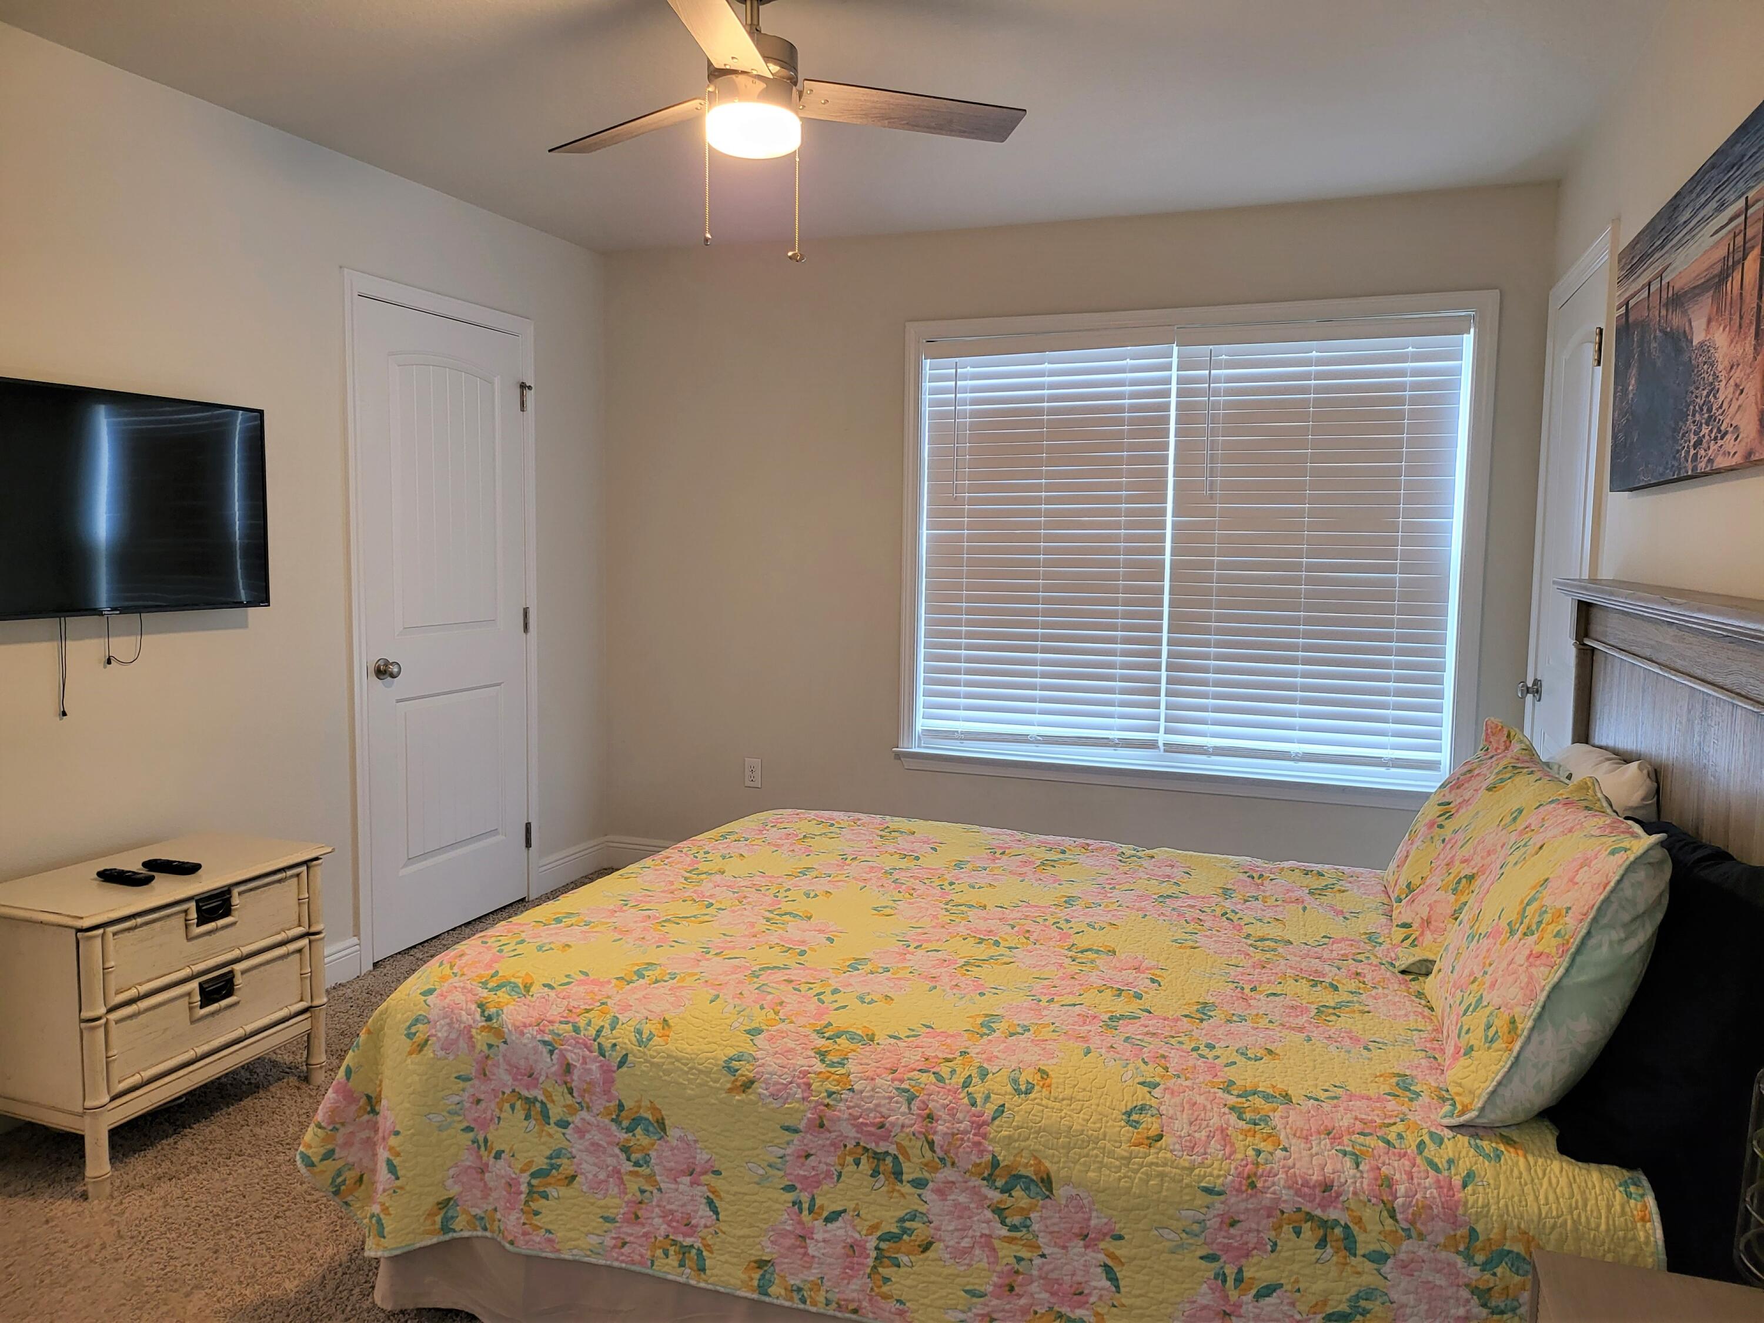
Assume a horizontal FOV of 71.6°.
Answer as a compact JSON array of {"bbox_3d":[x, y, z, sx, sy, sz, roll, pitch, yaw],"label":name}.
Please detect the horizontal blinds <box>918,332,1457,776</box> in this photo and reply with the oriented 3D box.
[{"bbox_3d":[0.963,-0.383,4.099,1.770,1.450,0.070,3,6,21],"label":"horizontal blinds"}]

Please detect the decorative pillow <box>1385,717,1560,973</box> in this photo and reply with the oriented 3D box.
[{"bbox_3d":[1.107,0.341,2.283,0.190,0.430,0.600,33,14,12],"label":"decorative pillow"}]

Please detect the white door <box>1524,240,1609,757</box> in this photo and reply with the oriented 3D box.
[{"bbox_3d":[1.837,0.006,3.322,0.050,2.050,0.790,3,6,21],"label":"white door"}]

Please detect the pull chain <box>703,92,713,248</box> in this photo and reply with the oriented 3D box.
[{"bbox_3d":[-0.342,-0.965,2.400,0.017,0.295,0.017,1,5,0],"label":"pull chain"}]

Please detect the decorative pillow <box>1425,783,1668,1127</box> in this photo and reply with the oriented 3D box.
[{"bbox_3d":[0.926,0.387,1.698,0.190,0.440,0.580,34,16,16],"label":"decorative pillow"}]

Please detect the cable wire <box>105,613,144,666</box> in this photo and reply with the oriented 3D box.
[{"bbox_3d":[-1.831,-0.054,2.957,0.020,0.135,0.100,3,6,21],"label":"cable wire"}]

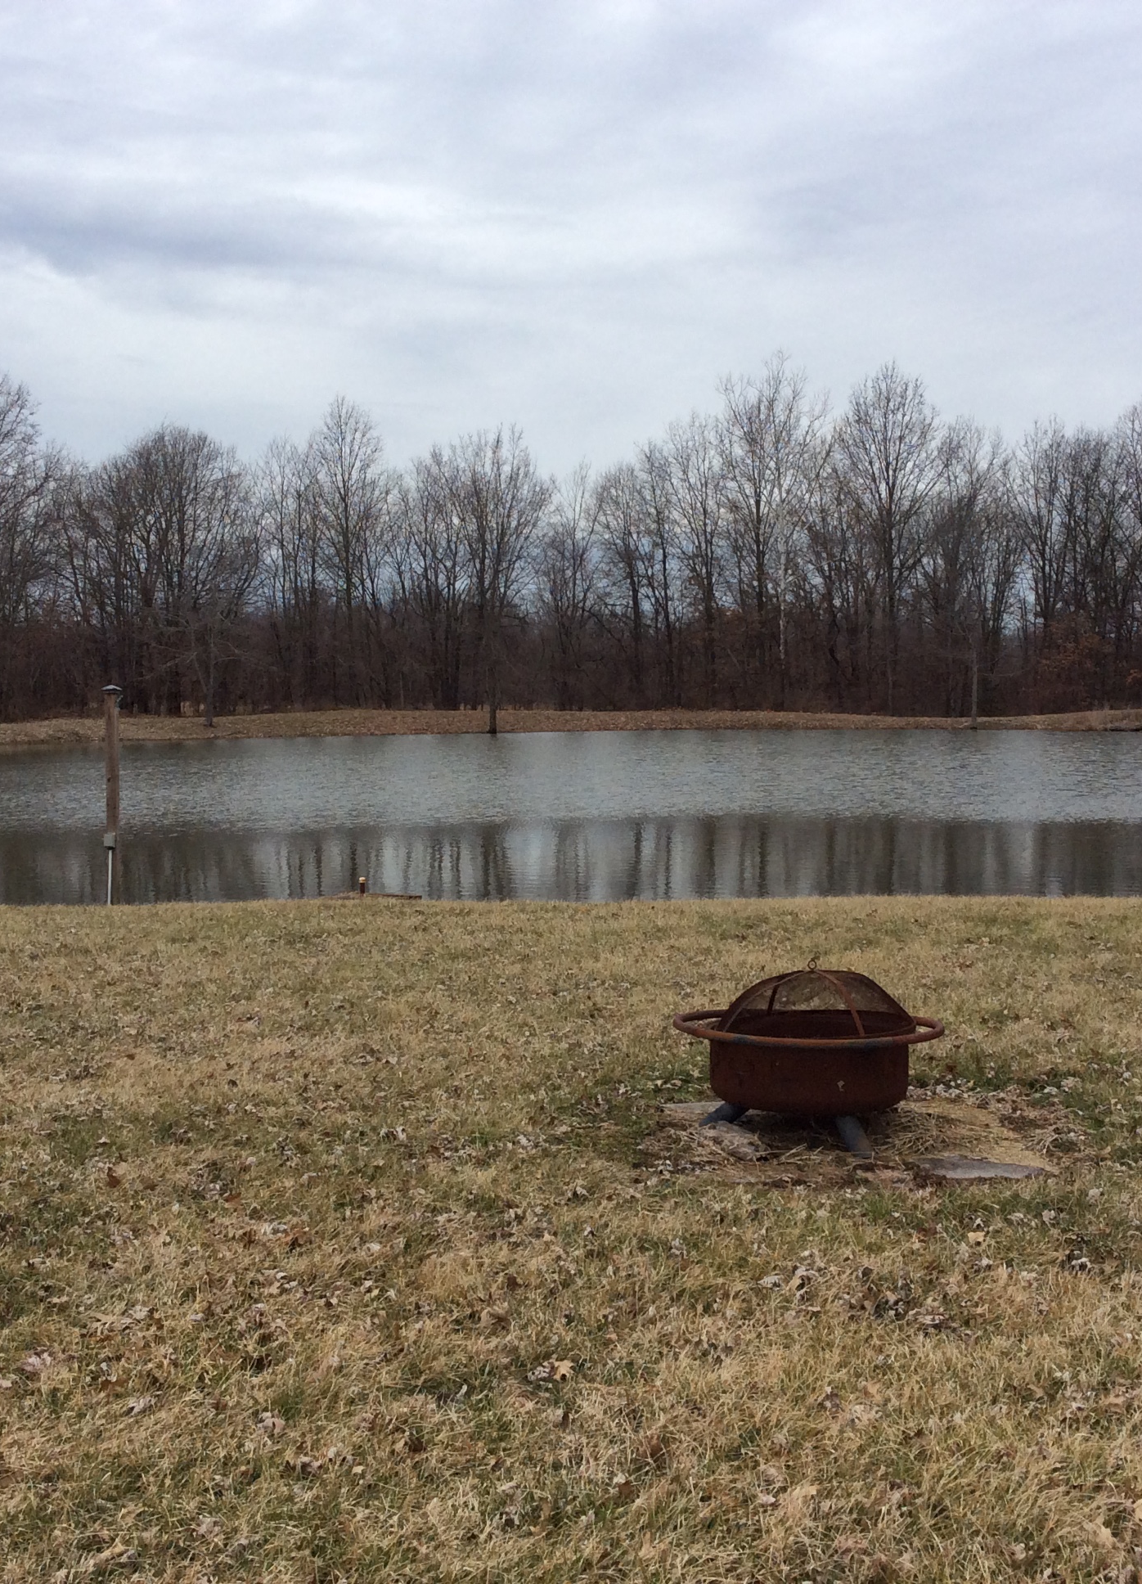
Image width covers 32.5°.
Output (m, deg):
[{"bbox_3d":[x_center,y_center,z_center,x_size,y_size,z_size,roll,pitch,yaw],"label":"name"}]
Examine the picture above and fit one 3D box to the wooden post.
[{"bbox_3d":[-3.862,0.048,16.552,0.140,1.900,0.140,-1,3,-12],"label":"wooden post"}]

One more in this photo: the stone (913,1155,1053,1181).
[{"bbox_3d":[1.225,1.140,5.830,0.400,0.050,0.270,0,3,7],"label":"stone"}]

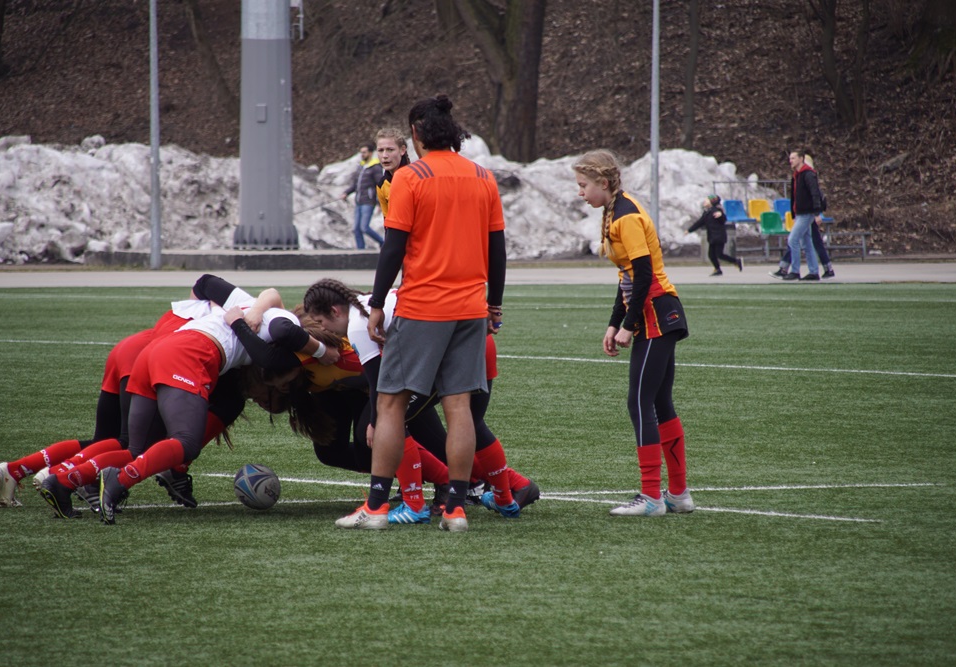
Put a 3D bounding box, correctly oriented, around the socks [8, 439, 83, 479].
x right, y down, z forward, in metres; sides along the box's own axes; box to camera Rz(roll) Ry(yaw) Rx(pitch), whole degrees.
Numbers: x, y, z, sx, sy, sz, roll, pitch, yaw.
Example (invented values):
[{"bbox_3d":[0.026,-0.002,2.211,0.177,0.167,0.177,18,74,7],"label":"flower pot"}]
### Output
[{"bbox_3d":[-1.903,0.550,33.000,0.350,0.120,0.110,-23,1,-23],"label":"socks"}]

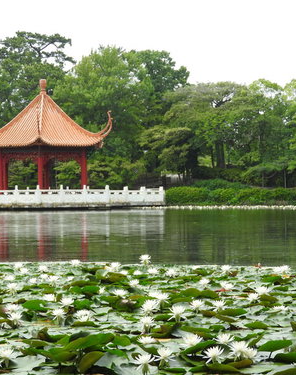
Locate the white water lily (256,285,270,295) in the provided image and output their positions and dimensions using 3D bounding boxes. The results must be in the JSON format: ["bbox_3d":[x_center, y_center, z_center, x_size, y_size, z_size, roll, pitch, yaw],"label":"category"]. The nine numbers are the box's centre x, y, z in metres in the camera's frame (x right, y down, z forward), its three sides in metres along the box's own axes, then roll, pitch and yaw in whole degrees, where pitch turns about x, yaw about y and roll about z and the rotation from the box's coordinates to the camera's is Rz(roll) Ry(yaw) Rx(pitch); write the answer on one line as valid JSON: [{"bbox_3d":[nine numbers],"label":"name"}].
[{"bbox_3d":[1.076,0.955,9.418,0.133,0.082,0.133,0,0,0],"label":"white water lily"}]

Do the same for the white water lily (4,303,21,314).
[{"bbox_3d":[-1.067,0.957,7.995,0.127,0.082,0.127,0,0,0],"label":"white water lily"}]

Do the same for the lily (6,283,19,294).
[{"bbox_3d":[-1.474,1.099,11.020,0.130,0.110,0.130,0,0,0],"label":"lily"}]

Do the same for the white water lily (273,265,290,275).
[{"bbox_3d":[1.900,1.172,14.393,0.207,0.116,0.207,0,0,0],"label":"white water lily"}]

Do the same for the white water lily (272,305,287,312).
[{"bbox_3d":[1.069,0.983,8.218,0.121,0.053,0.121,0,0,0],"label":"white water lily"}]

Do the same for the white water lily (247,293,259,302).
[{"bbox_3d":[0.949,0.991,9.091,0.108,0.079,0.108,0,0,0],"label":"white water lily"}]

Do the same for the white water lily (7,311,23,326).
[{"bbox_3d":[-1.142,1.120,8.647,0.137,0.110,0.137,0,0,0],"label":"white water lily"}]

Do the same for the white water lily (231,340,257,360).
[{"bbox_3d":[0.650,1.110,6.886,0.177,0.110,0.170,0,0,0],"label":"white water lily"}]

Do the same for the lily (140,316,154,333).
[{"bbox_3d":[-0.004,1.121,8.273,0.115,0.110,0.135,0,0,0],"label":"lily"}]

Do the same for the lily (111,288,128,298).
[{"bbox_3d":[-0.285,1.059,10.120,0.165,0.080,0.165,0,0,0],"label":"lily"}]

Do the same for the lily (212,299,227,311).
[{"bbox_3d":[0.592,0.980,8.397,0.120,0.084,0.120,0,0,0],"label":"lily"}]

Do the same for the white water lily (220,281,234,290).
[{"bbox_3d":[0.783,0.966,9.964,0.135,0.087,0.135,0,0,0],"label":"white water lily"}]

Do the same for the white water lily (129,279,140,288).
[{"bbox_3d":[-0.139,0.996,10.430,0.114,0.086,0.114,0,0,0],"label":"white water lily"}]

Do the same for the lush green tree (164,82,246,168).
[{"bbox_3d":[5.118,-5.519,90.000,7.299,7.655,6.800,0,0,0],"label":"lush green tree"}]

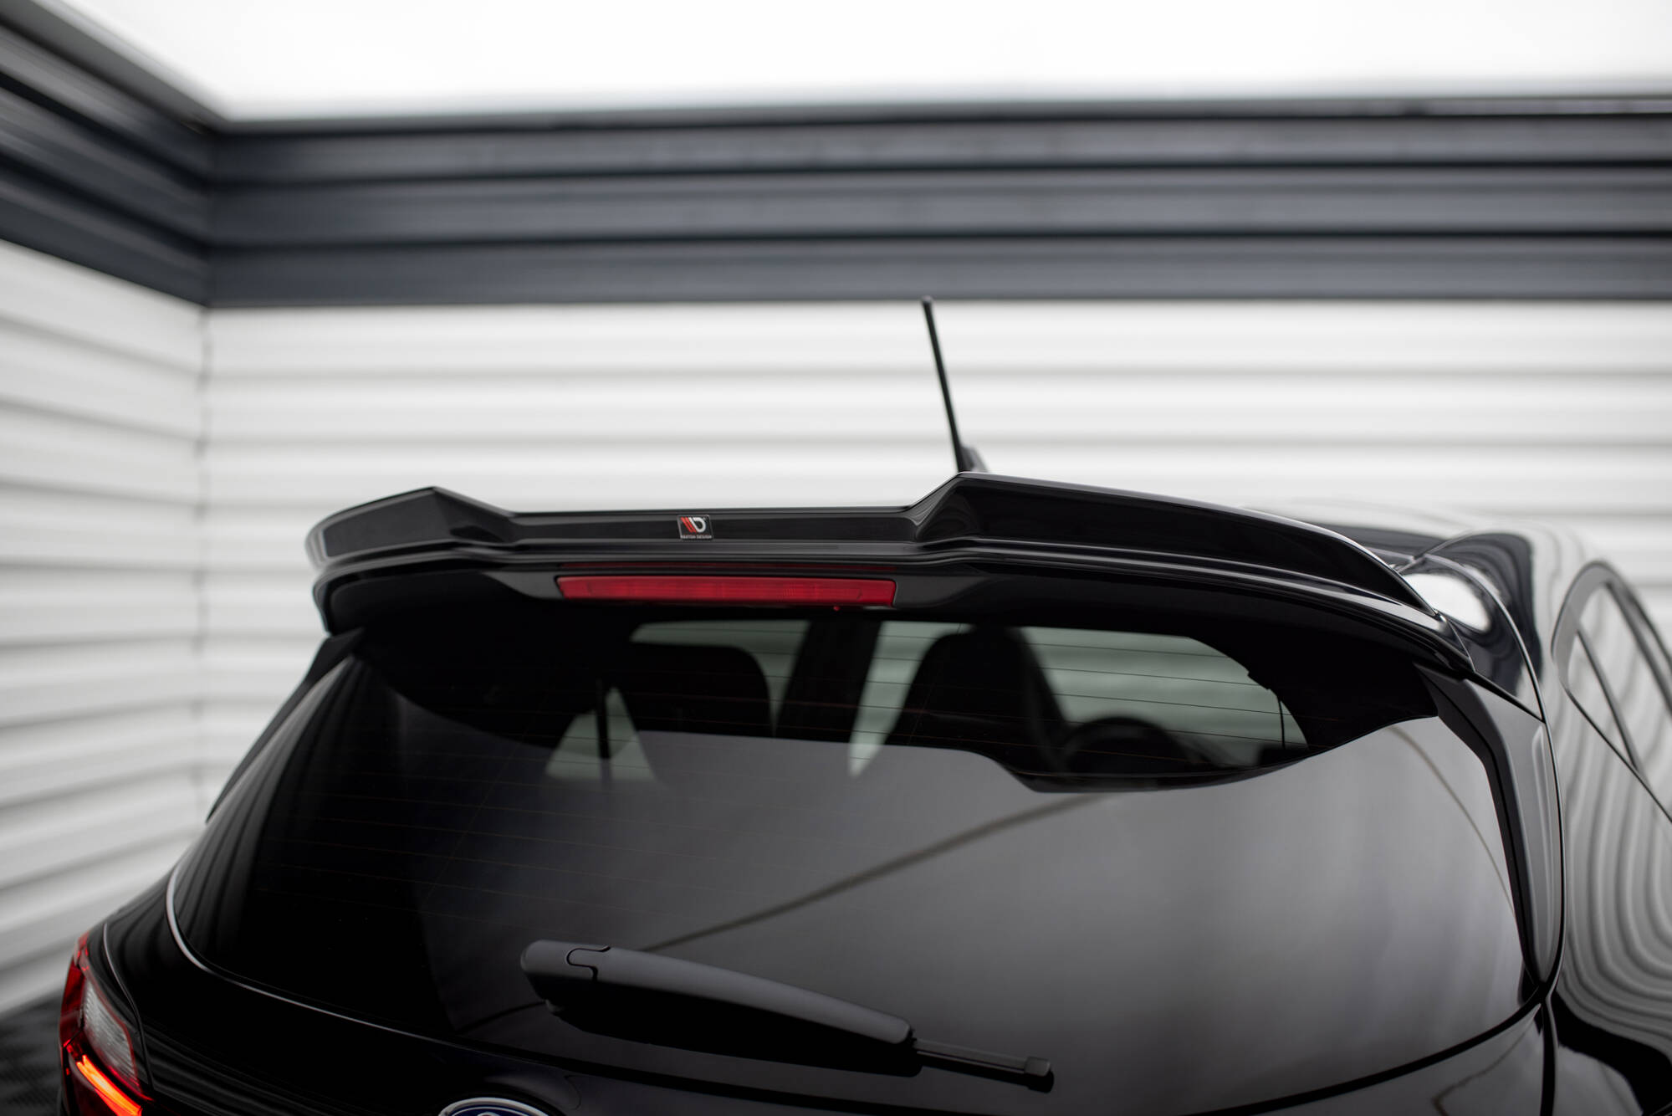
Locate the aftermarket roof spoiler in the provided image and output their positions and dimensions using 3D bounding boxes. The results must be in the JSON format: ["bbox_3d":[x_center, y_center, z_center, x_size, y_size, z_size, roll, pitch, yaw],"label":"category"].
[{"bbox_3d":[-0.084,-0.011,1.486,1.168,0.106,0.232,0,-1,27],"label":"aftermarket roof spoiler"}]

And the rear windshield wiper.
[{"bbox_3d":[-0.053,0.315,1.151,0.416,0.060,0.062,0,-1,27],"label":"rear windshield wiper"}]

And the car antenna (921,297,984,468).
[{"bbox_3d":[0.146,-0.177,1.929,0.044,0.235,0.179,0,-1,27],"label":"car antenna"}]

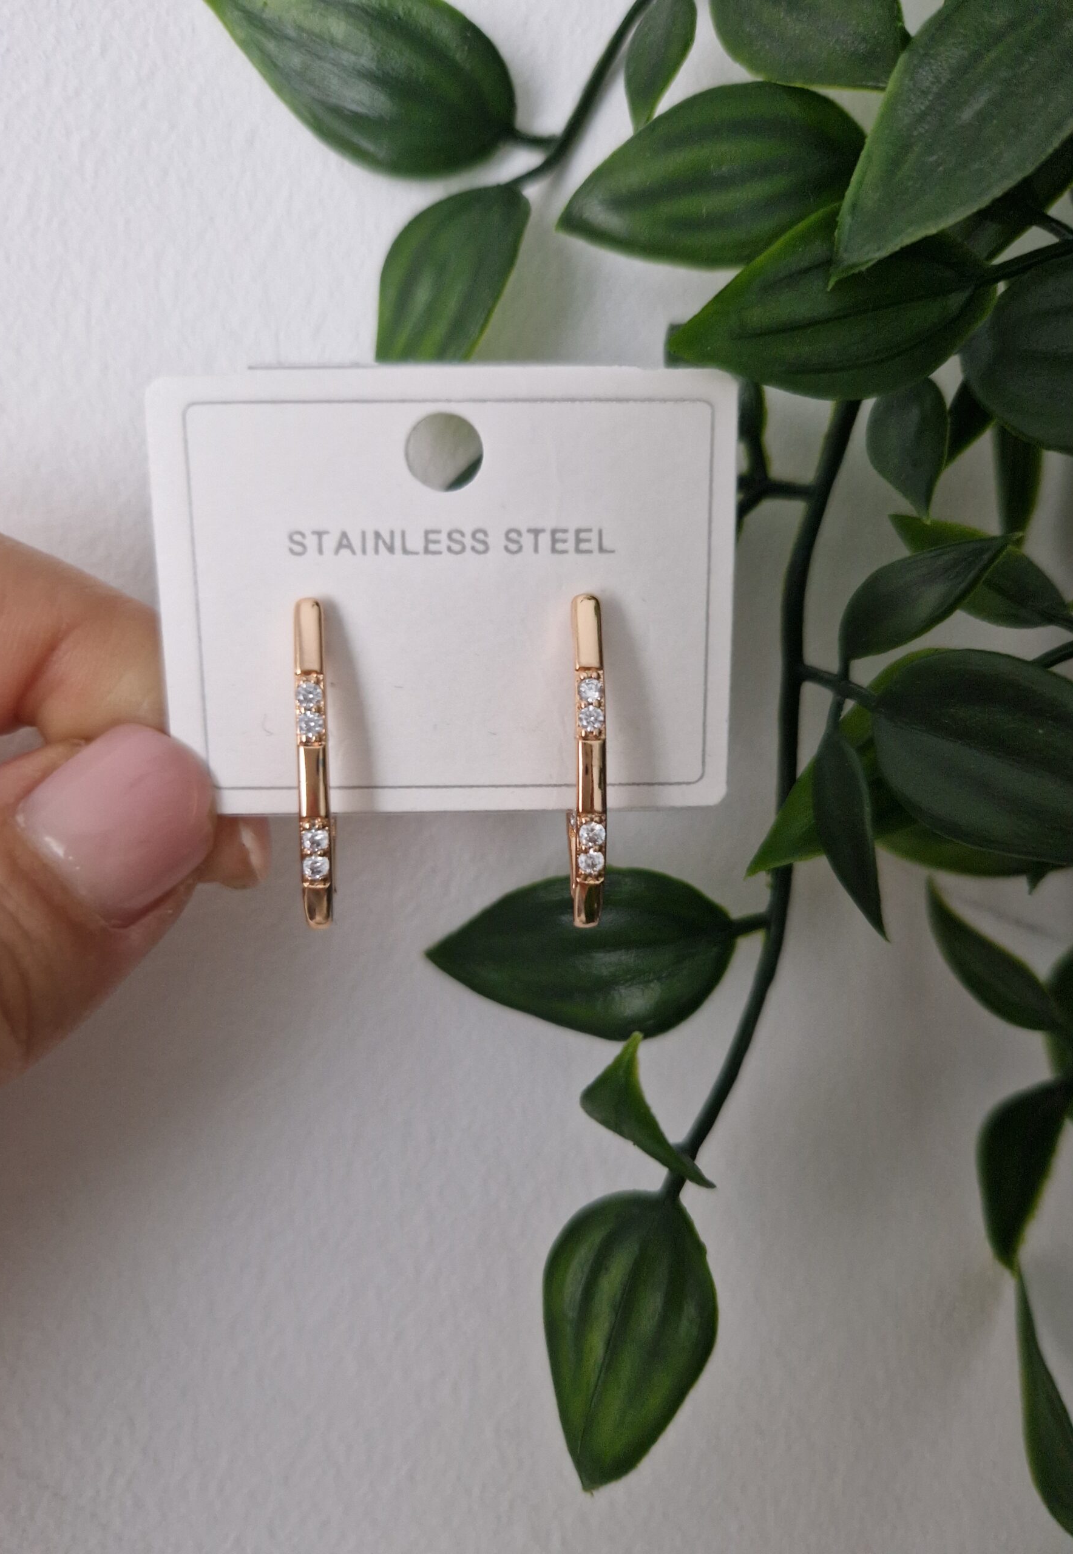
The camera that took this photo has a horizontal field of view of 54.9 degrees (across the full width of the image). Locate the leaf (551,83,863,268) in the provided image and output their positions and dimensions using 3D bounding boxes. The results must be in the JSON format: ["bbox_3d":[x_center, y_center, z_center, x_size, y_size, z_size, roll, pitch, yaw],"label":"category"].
[{"bbox_3d":[0.027,-0.090,0.156,0.049,0.025,0.010,-9,10,2],"label":"leaf"}]

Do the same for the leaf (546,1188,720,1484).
[{"bbox_3d":[0.015,0.096,0.175,0.030,0.058,0.010,8,10,-1],"label":"leaf"}]

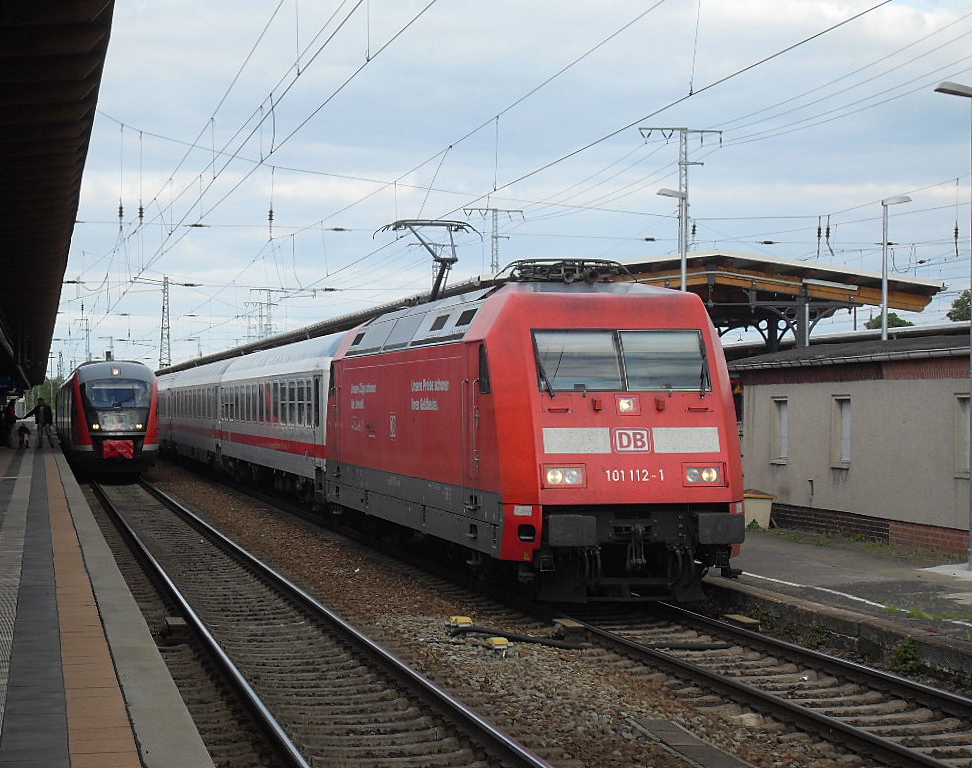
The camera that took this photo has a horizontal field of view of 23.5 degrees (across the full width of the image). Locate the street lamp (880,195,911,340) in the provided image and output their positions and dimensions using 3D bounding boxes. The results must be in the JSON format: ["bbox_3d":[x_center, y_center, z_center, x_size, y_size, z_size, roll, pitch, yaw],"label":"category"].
[{"bbox_3d":[8.480,-0.620,48.200,0.600,6.500,0.240,0,-1,-11],"label":"street lamp"}]

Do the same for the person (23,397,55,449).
[{"bbox_3d":[-15.890,1.390,83.000,1.050,1.780,0.500,0,-1,-5],"label":"person"}]

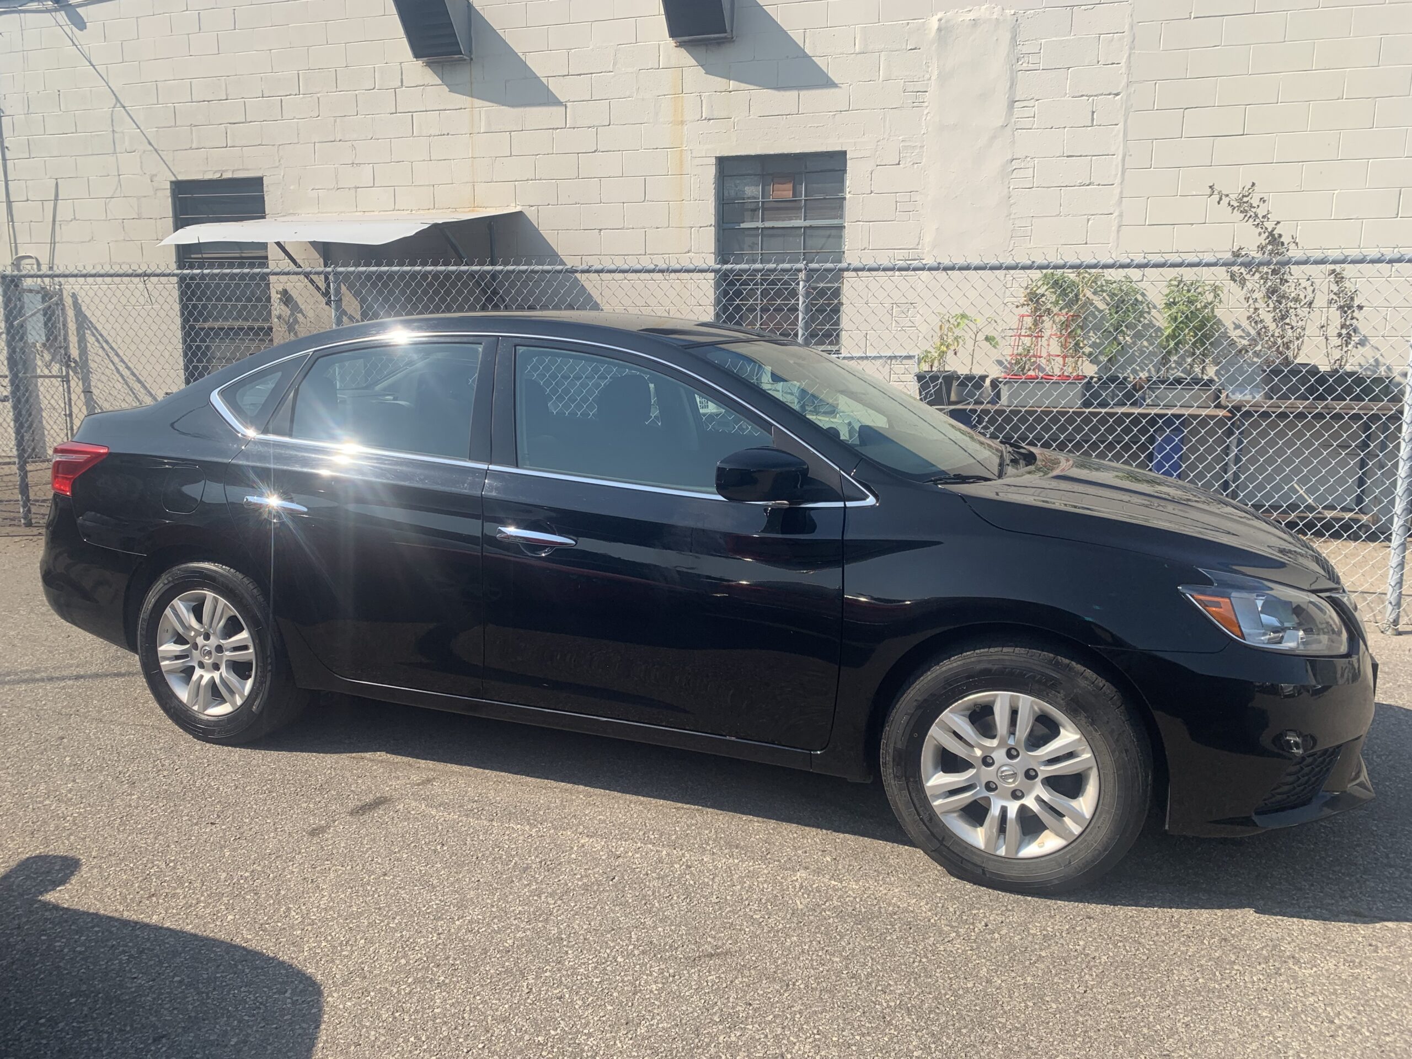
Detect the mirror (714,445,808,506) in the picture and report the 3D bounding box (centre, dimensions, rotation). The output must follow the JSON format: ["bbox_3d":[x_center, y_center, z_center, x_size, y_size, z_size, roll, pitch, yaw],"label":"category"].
[{"bbox_3d":[0.154,-0.145,2.774,0.220,0.152,0.230,5,10,21],"label":"mirror"}]

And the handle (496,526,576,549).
[{"bbox_3d":[-0.501,0.019,3.122,0.272,0.048,0.050,5,10,21],"label":"handle"}]

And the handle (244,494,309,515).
[{"bbox_3d":[-1.403,-0.081,3.465,0.272,0.048,0.050,5,10,21],"label":"handle"}]

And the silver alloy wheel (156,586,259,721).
[{"bbox_3d":[-1.710,0.420,3.759,0.443,0.443,0.170,5,10,21],"label":"silver alloy wheel"}]

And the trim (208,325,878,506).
[{"bbox_3d":[-0.608,-0.372,3.262,2.360,0.465,0.240,5,10,21],"label":"trim"}]

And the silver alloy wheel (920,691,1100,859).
[{"bbox_3d":[0.808,0.620,2.795,0.443,0.443,0.170,5,10,23],"label":"silver alloy wheel"}]

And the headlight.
[{"bbox_3d":[1.400,0.222,2.655,0.450,0.225,0.420,5,10,21],"label":"headlight"}]

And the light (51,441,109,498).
[{"bbox_3d":[-2.257,-0.233,3.964,0.410,0.220,0.290,4,11,21],"label":"light"}]

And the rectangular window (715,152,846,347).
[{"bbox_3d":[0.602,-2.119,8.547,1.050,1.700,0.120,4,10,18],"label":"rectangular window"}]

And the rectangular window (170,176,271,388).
[{"bbox_3d":[-4.623,-2.327,10.237,1.080,2.020,0.120,4,10,18],"label":"rectangular window"}]

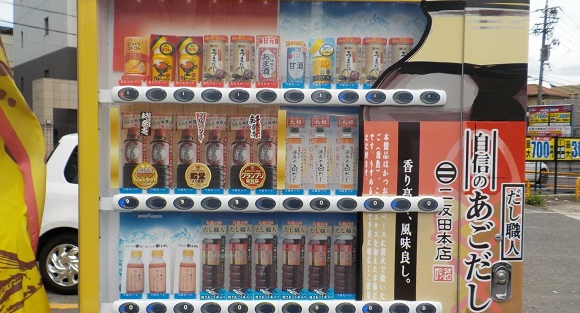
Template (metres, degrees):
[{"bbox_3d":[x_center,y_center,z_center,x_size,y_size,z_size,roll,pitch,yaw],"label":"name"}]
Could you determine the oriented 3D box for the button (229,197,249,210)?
[{"bbox_3d":[-0.133,0.122,1.298,0.054,0.034,0.014,0,2,-1],"label":"button"}]

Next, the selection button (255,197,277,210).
[{"bbox_3d":[-0.065,0.126,1.331,0.054,0.034,0.018,1,2,-1],"label":"selection button"}]

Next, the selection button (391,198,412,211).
[{"bbox_3d":[0.295,0.129,1.338,0.054,0.034,0.018,1,2,-1],"label":"selection button"}]

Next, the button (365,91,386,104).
[{"bbox_3d":[0.220,-0.151,1.293,0.054,0.035,0.015,0,2,-1],"label":"button"}]

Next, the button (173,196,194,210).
[{"bbox_3d":[-0.274,0.121,1.295,0.054,0.034,0.014,0,2,-1],"label":"button"}]

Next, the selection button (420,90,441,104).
[{"bbox_3d":[0.370,-0.153,1.328,0.054,0.034,0.018,1,2,-1],"label":"selection button"}]

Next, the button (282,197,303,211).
[{"bbox_3d":[0.007,0.122,1.300,0.054,0.035,0.015,0,2,-1],"label":"button"}]

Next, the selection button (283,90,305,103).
[{"bbox_3d":[0.010,-0.153,1.288,0.054,0.035,0.015,0,2,-1],"label":"selection button"}]

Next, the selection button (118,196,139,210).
[{"bbox_3d":[-0.413,0.119,1.291,0.054,0.035,0.015,0,2,-1],"label":"selection button"}]

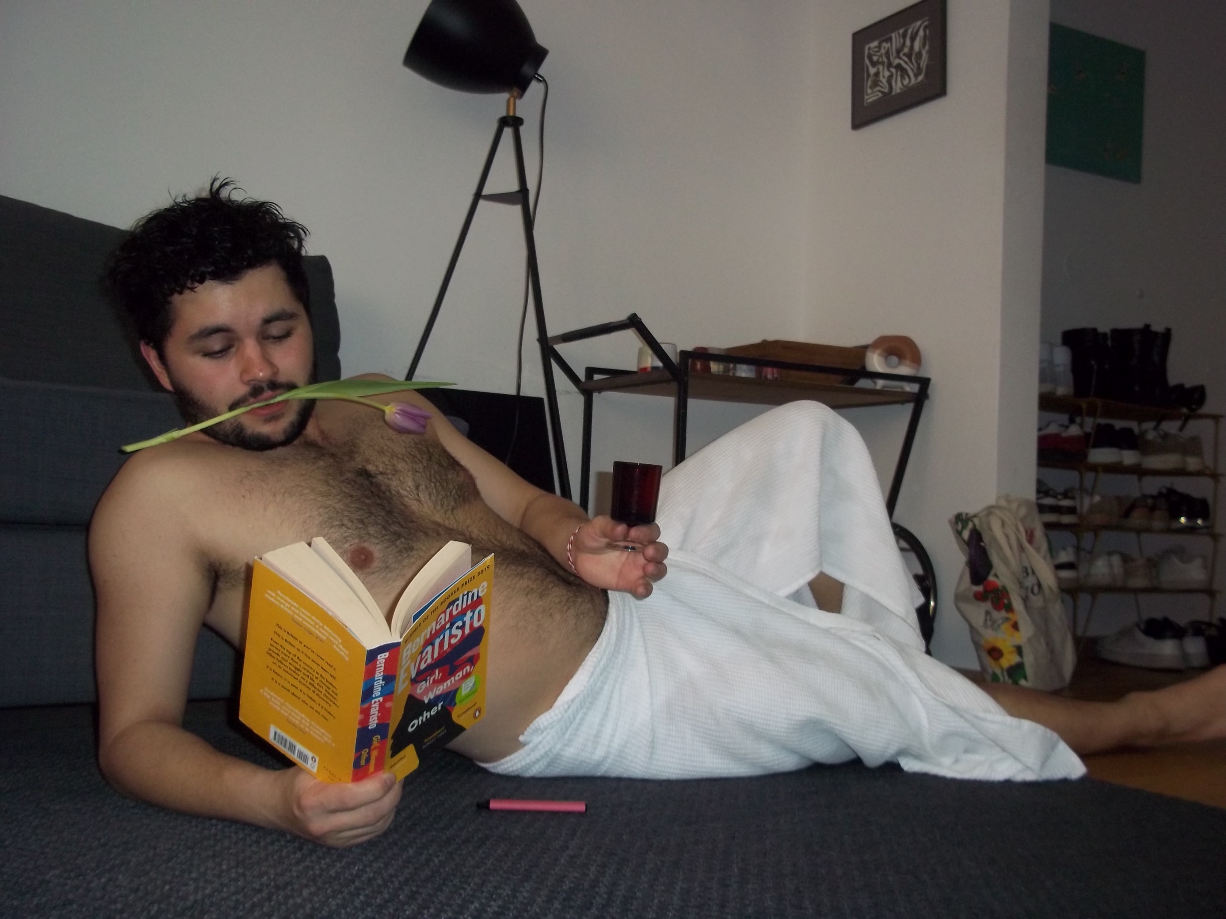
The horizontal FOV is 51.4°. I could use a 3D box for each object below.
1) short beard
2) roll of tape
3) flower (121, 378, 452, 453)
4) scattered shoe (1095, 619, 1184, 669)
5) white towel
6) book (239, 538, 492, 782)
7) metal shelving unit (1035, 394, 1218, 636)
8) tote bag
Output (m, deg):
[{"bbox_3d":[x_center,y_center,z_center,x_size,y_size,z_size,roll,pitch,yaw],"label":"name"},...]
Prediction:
[{"bbox_3d":[-0.361,-0.043,1.275,0.134,0.080,0.088,-13,1,-18],"label":"short beard"},{"bbox_3d":[0.623,-0.220,2.830,0.122,0.118,0.045,3,-3,-6],"label":"roll of tape"},{"bbox_3d":[-0.318,-0.042,1.238,0.315,0.057,0.050,-9,0,-13],"label":"flower"},{"bbox_3d":[1.282,0.437,3.103,0.100,0.112,0.280,3,-3,-21],"label":"scattered shoe"},{"bbox_3d":[0.189,0.152,1.680,0.710,0.460,0.450,3,-3,-7],"label":"white towel"},{"bbox_3d":[-0.202,0.186,1.069,0.206,0.198,0.099,3,41,-14],"label":"book"},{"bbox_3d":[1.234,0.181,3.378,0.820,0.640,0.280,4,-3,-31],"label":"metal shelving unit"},{"bbox_3d":[0.808,0.262,2.578,0.240,0.370,0.180,2,-3,12],"label":"tote bag"}]

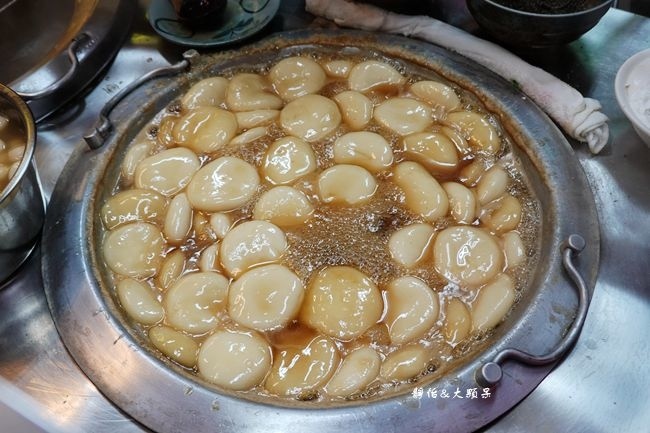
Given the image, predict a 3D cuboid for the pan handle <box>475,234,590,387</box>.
[{"bbox_3d":[0.197,0.088,0.614,0.051,0.019,0.177,36,61,13],"label":"pan handle"}]

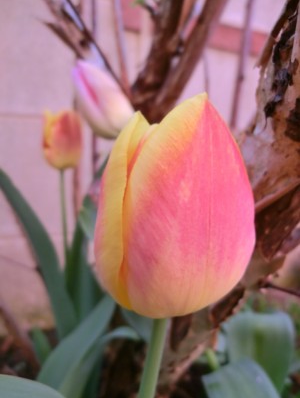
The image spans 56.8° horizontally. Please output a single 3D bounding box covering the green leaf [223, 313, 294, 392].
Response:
[{"bbox_3d":[0.089,0.124,0.225,0.056,0.066,0.030,3,12,0],"label":"green leaf"}]

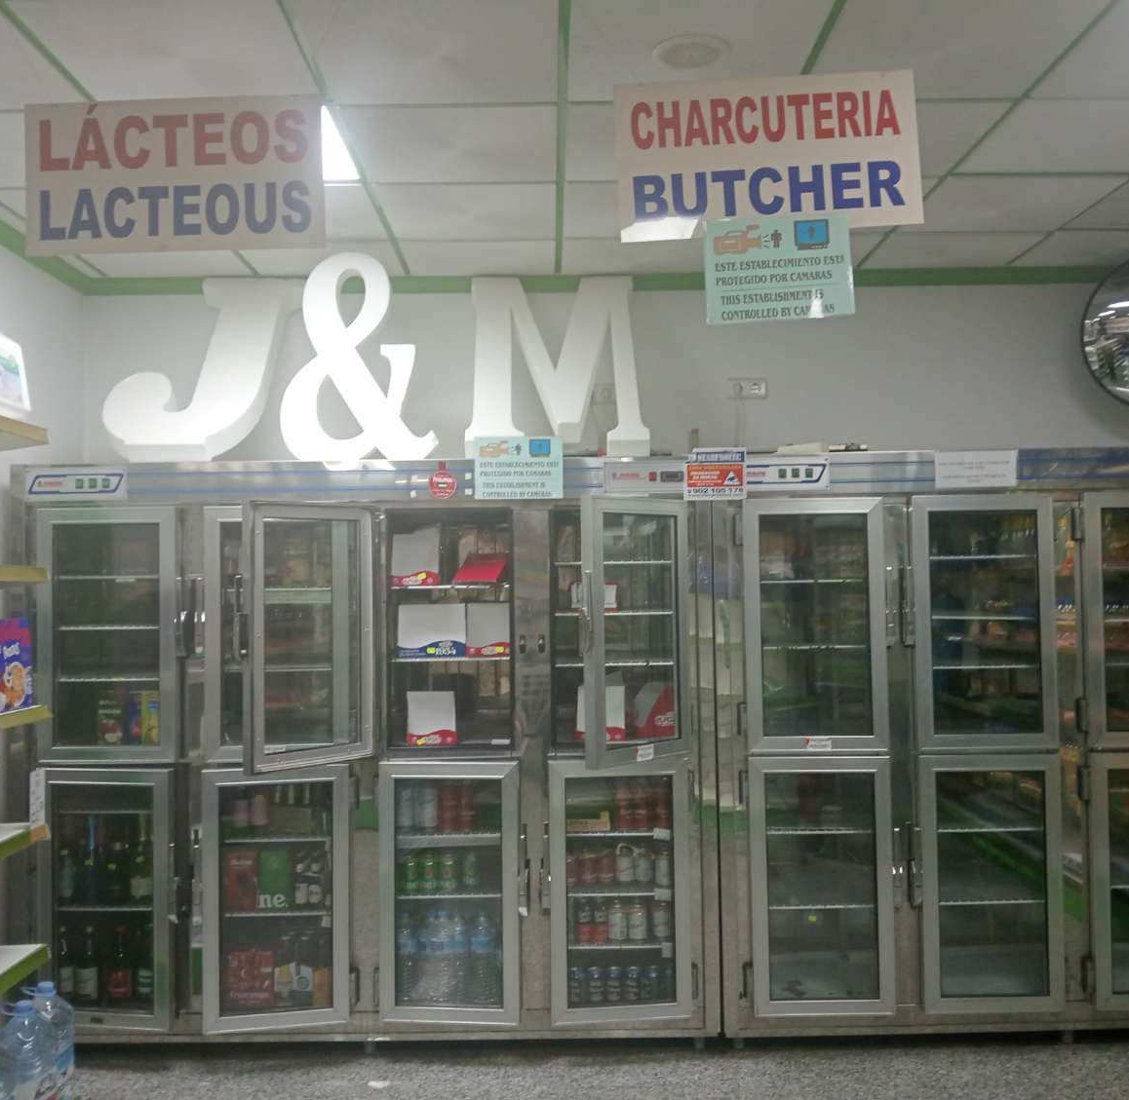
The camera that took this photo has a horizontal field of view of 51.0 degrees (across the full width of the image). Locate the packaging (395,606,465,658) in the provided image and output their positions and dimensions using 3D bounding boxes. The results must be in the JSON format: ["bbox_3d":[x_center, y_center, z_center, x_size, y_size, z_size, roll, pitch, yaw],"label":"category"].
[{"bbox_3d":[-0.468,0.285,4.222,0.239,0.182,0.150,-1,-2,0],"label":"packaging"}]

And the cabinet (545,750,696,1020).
[{"bbox_3d":[0.189,1.153,4.258,0.471,0.871,0.550,-1,-1,0],"label":"cabinet"}]

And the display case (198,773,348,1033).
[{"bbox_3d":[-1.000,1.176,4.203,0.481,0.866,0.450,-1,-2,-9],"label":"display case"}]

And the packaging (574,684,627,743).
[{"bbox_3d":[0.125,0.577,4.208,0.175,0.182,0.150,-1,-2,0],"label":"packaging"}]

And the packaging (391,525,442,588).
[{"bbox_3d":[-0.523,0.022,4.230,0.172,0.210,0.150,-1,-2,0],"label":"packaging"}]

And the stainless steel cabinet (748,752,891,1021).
[{"bbox_3d":[0.866,1.140,4.263,0.474,0.859,0.550,-1,-1,0],"label":"stainless steel cabinet"}]

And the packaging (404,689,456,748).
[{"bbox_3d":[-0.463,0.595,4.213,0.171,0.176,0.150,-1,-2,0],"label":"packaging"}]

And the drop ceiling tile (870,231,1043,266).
[{"bbox_3d":[1.476,-1.153,4.556,0.600,0.020,0.516,-1,-2,-1],"label":"drop ceiling tile"}]

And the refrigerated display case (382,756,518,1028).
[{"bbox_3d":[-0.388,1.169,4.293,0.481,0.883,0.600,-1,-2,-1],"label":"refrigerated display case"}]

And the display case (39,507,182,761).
[{"bbox_3d":[-1.548,0.298,4.309,0.485,0.865,0.600,-1,-2,-1],"label":"display case"}]

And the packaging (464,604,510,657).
[{"bbox_3d":[-0.270,0.285,4.221,0.158,0.186,0.140,-1,-2,-1],"label":"packaging"}]

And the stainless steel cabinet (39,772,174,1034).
[{"bbox_3d":[-1.541,1.183,4.281,0.444,0.876,0.600,-1,-2,-1],"label":"stainless steel cabinet"}]

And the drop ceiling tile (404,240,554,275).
[{"bbox_3d":[-0.324,-1.144,4.550,0.606,0.030,0.473,-1,-1,0],"label":"drop ceiling tile"}]

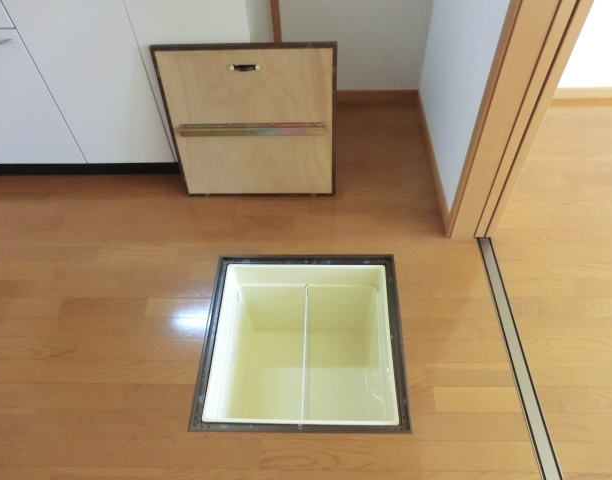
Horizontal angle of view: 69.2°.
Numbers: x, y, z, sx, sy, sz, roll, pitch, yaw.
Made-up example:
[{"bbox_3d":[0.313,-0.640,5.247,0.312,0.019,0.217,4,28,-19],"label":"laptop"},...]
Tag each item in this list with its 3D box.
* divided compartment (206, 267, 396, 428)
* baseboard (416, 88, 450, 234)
[{"bbox_3d":[0.000,0.440,1.591,0.572,0.420,0.568,0,49,3],"label":"divided compartment"},{"bbox_3d":[0.539,-0.379,1.908,0.013,0.062,0.874,0,49,3],"label":"baseboard"}]

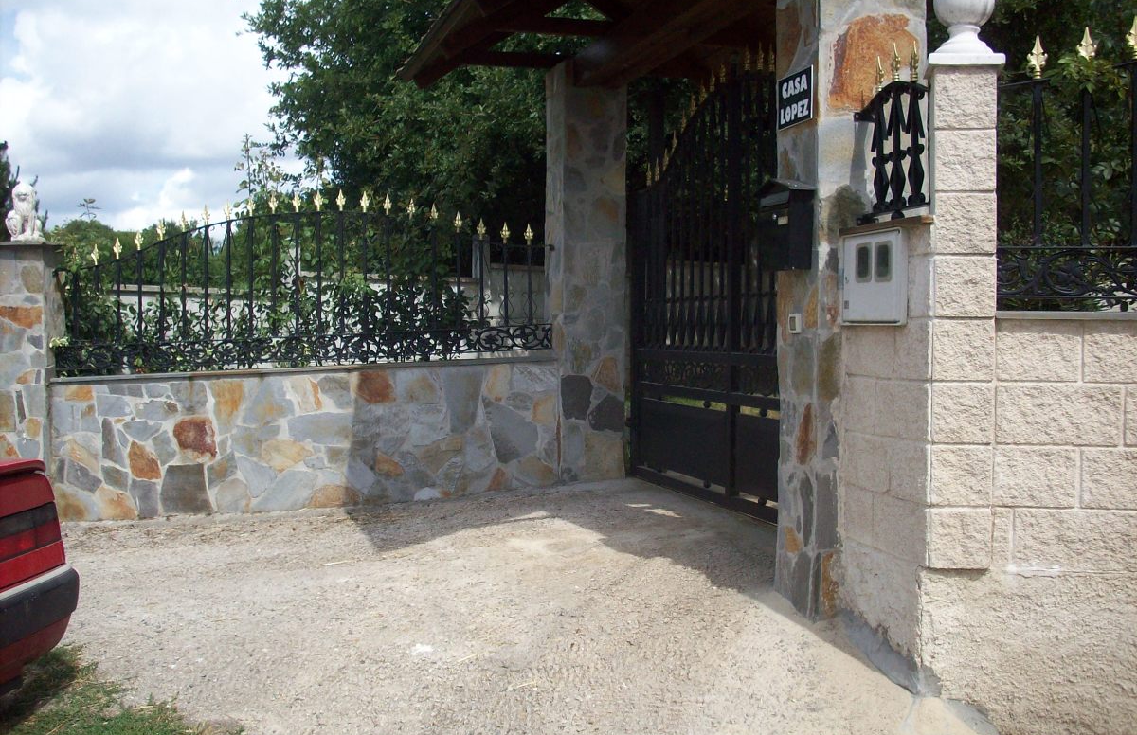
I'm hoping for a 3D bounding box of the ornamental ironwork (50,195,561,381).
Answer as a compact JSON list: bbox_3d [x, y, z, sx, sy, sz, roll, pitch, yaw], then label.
[{"bbox_3d":[-1.783,-0.548,7.968,3.370,1.170,0.060,0,2,7],"label":"ornamental ironwork"}]

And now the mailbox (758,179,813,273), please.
[{"bbox_3d":[0.815,-0.525,4.546,0.115,0.320,0.265,0,2,-16],"label":"mailbox"}]

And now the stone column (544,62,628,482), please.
[{"bbox_3d":[0.111,-0.613,7.835,0.420,2.655,0.400,0,2,-16],"label":"stone column"}]

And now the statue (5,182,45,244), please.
[{"bbox_3d":[-3.625,-1.034,8.124,0.230,0.410,0.280,0,2,-25],"label":"statue"}]

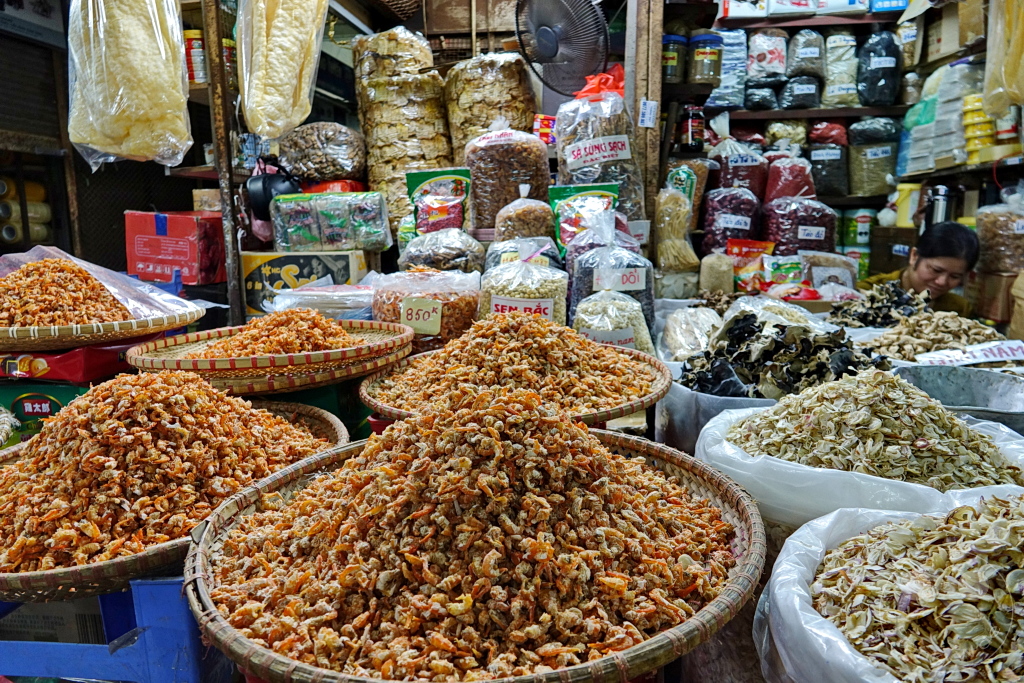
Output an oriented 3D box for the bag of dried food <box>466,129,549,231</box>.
[{"bbox_3d":[-0.011,-0.415,1.740,0.203,0.257,0.150,0,10,0],"label":"bag of dried food"}]

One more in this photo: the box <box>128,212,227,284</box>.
[{"bbox_3d":[-1.049,-0.306,2.197,0.234,0.198,0.240,6,11,7],"label":"box"}]

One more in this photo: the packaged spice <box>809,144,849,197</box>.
[{"bbox_3d":[1.080,-0.582,2.330,0.127,0.175,0.110,1,10,9],"label":"packaged spice"}]

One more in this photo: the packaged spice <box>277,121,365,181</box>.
[{"bbox_3d":[-0.502,-0.498,1.800,0.221,0.153,0.170,0,10,0],"label":"packaged spice"}]

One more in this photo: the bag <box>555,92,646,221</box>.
[{"bbox_3d":[0.253,-0.503,1.950,0.263,0.399,0.170,-1,11,-3],"label":"bag"}]

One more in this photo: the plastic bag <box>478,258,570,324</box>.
[{"bbox_3d":[0.025,-0.104,1.480,0.189,0.172,0.130,0,10,0],"label":"plastic bag"}]

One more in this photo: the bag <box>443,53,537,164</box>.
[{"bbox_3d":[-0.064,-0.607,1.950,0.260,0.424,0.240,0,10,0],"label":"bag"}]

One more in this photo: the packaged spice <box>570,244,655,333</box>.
[{"bbox_3d":[0.224,-0.118,1.520,0.181,0.199,0.120,0,10,0],"label":"packaged spice"}]

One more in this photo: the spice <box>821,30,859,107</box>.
[{"bbox_3d":[1.007,-0.840,2.100,0.106,0.211,0.110,3,11,15],"label":"spice"}]

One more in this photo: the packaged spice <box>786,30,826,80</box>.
[{"bbox_3d":[0.919,-0.898,2.130,0.115,0.136,0.110,3,11,15],"label":"packaged spice"}]

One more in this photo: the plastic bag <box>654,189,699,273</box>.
[{"bbox_3d":[0.453,-0.308,1.880,0.118,0.233,0.090,2,11,10],"label":"plastic bag"}]

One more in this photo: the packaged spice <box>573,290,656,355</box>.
[{"bbox_3d":[0.248,-0.039,1.650,0.201,0.169,0.150,1,11,3],"label":"packaged spice"}]

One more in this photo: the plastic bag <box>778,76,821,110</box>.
[{"bbox_3d":[0.981,-0.846,2.330,0.133,0.113,0.120,1,10,9],"label":"plastic bag"}]

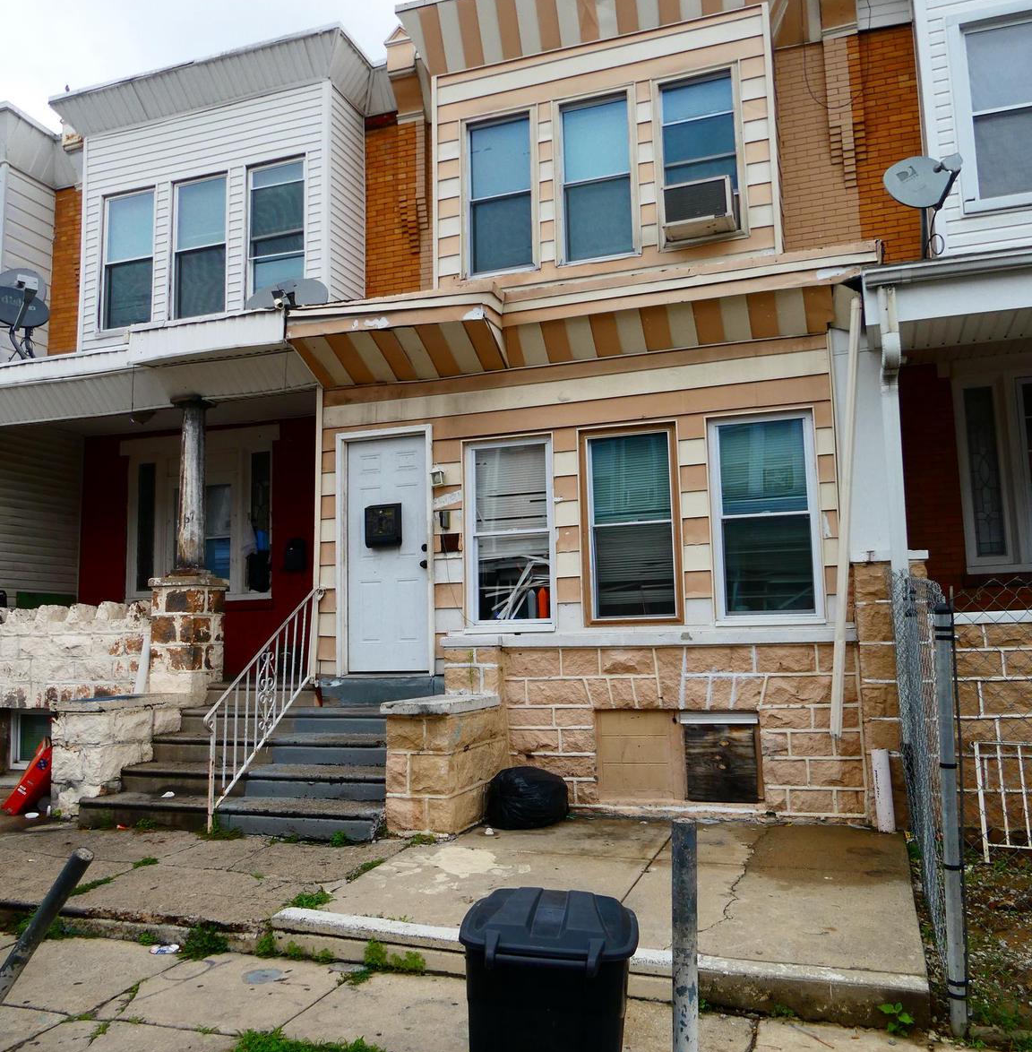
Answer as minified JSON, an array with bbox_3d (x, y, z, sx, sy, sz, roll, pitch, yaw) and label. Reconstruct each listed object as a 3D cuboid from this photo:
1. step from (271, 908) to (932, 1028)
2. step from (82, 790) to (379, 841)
[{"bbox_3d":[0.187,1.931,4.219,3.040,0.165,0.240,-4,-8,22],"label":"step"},{"bbox_3d":[-2.043,2.125,7.004,2.510,0.195,0.410,-4,-8,19],"label":"step"}]

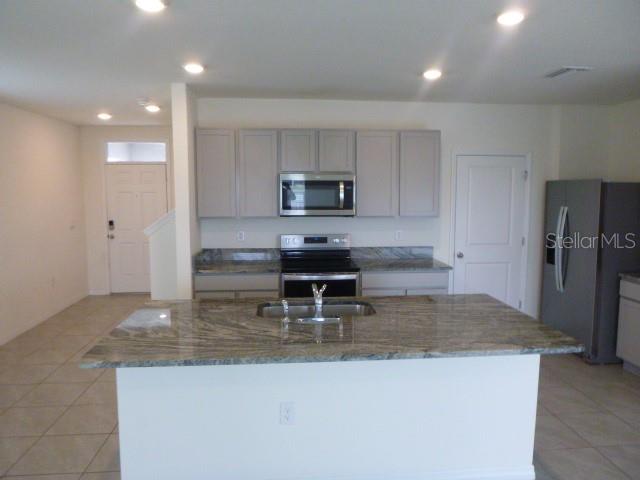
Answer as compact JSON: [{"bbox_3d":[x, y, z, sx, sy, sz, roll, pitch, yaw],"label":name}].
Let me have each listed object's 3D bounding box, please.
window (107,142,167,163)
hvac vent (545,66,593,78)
[{"bbox_3d":[-2.816,-1.349,7.131,0.920,0.335,0.080,0,6,-5],"label":"window"},{"bbox_3d":[2.003,-1.358,3.775,0.261,0.025,0.352,-1,6,-5],"label":"hvac vent"}]

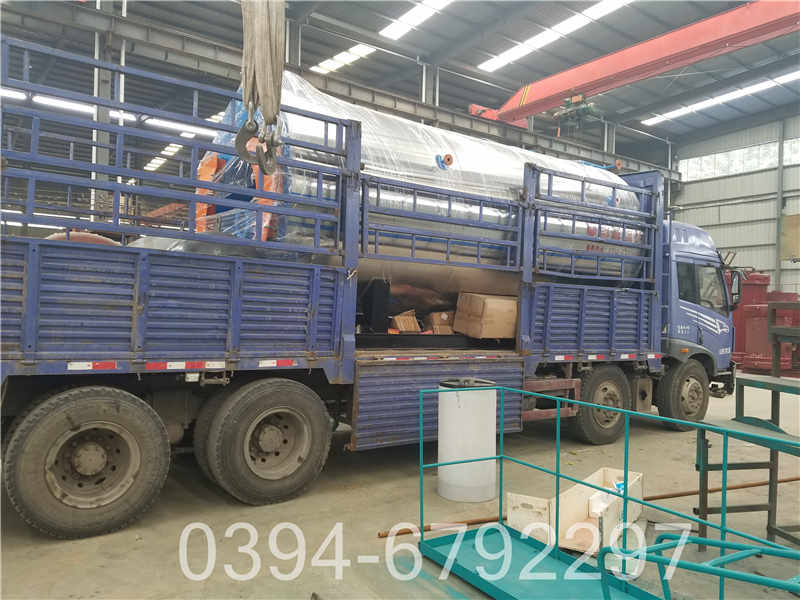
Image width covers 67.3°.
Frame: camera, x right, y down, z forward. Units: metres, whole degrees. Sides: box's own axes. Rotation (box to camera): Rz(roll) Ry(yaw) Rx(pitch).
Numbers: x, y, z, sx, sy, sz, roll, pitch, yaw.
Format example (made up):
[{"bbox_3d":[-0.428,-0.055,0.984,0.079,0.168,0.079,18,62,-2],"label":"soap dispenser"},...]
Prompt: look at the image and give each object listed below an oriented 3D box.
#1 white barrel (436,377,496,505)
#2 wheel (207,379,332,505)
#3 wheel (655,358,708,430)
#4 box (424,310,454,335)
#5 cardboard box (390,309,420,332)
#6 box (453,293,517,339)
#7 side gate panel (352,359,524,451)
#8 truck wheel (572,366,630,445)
[{"bbox_3d":[0.606,1.235,5.407,0.503,1.004,0.503,1,-1,0],"label":"white barrel"},{"bbox_3d":[-1.069,1.175,5.053,1.025,1.025,0.280,2,-2,-36],"label":"wheel"},{"bbox_3d":[4.201,1.393,8.878,1.025,1.025,0.280,2,-2,-36],"label":"wheel"},{"bbox_3d":[0.427,0.258,6.661,0.290,0.240,0.180,2,-2,-36],"label":"box"},{"bbox_3d":[0.044,0.235,6.556,0.270,0.200,0.190,-12,7,-35],"label":"cardboard box"},{"bbox_3d":[0.986,0.180,6.786,0.515,0.437,0.427,2,6,-36],"label":"box"},{"bbox_3d":[0.467,0.997,5.996,2.183,0.785,0.060,2,-2,-36],"label":"side gate panel"},{"bbox_3d":[2.557,1.325,7.684,1.025,1.025,0.280,2,-2,-36],"label":"truck wheel"}]

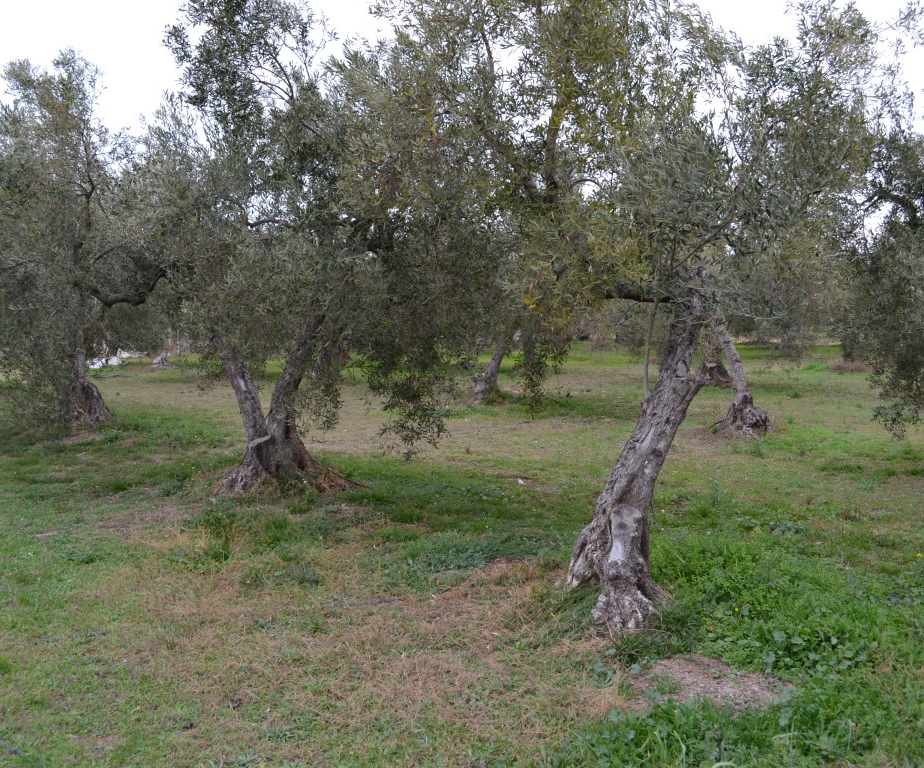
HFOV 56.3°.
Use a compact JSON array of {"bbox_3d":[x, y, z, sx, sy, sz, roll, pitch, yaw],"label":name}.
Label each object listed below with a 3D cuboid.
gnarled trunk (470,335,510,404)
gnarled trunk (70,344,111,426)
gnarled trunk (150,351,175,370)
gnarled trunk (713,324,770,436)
[{"bbox_3d":[0.548,-0.305,16.567,0.769,1.287,0.650,0,4,2],"label":"gnarled trunk"},{"bbox_3d":[-5.812,-0.017,13.470,0.575,1.196,0.620,-2,5,-23],"label":"gnarled trunk"},{"bbox_3d":[-9.508,-0.785,27.405,0.720,0.556,0.650,-2,5,-19],"label":"gnarled trunk"},{"bbox_3d":[3.977,-0.099,12.276,0.761,1.545,0.700,1,5,18],"label":"gnarled trunk"}]

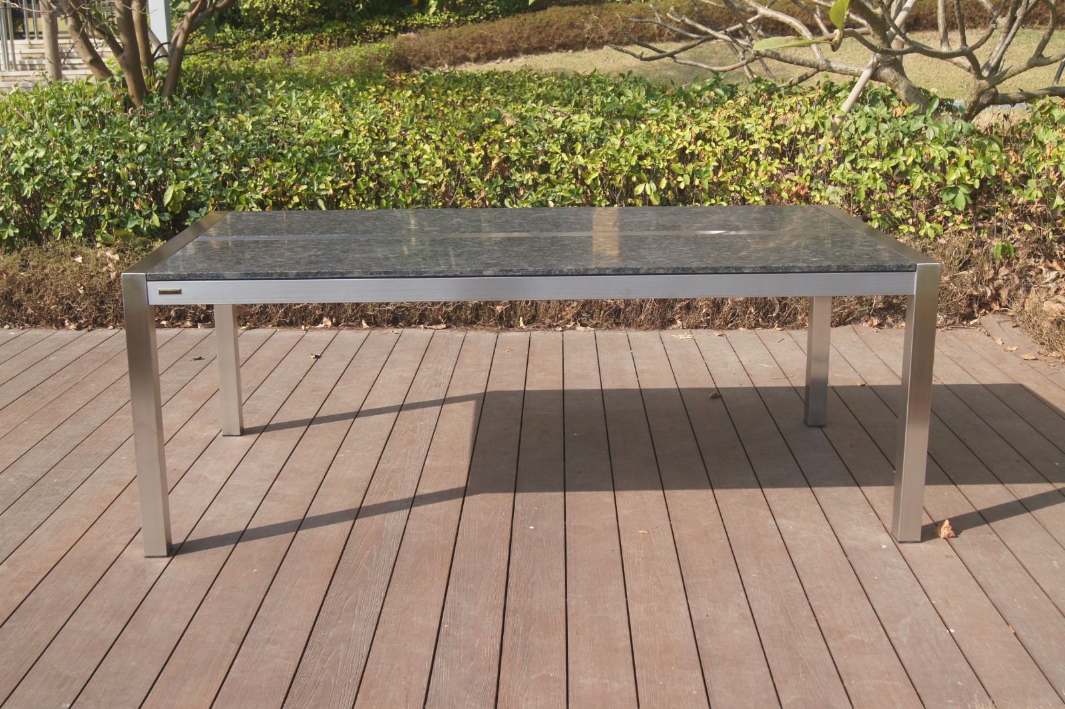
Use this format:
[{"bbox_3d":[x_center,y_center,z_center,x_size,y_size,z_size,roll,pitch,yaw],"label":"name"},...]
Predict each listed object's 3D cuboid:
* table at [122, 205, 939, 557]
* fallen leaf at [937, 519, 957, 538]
[{"bbox_3d":[-0.007,0.019,3.418,2.040,0.757,0.959,-1,16,-2],"label":"table"},{"bbox_3d":[1.120,0.471,3.123,0.050,0.040,0.040,-1,16,-2],"label":"fallen leaf"}]

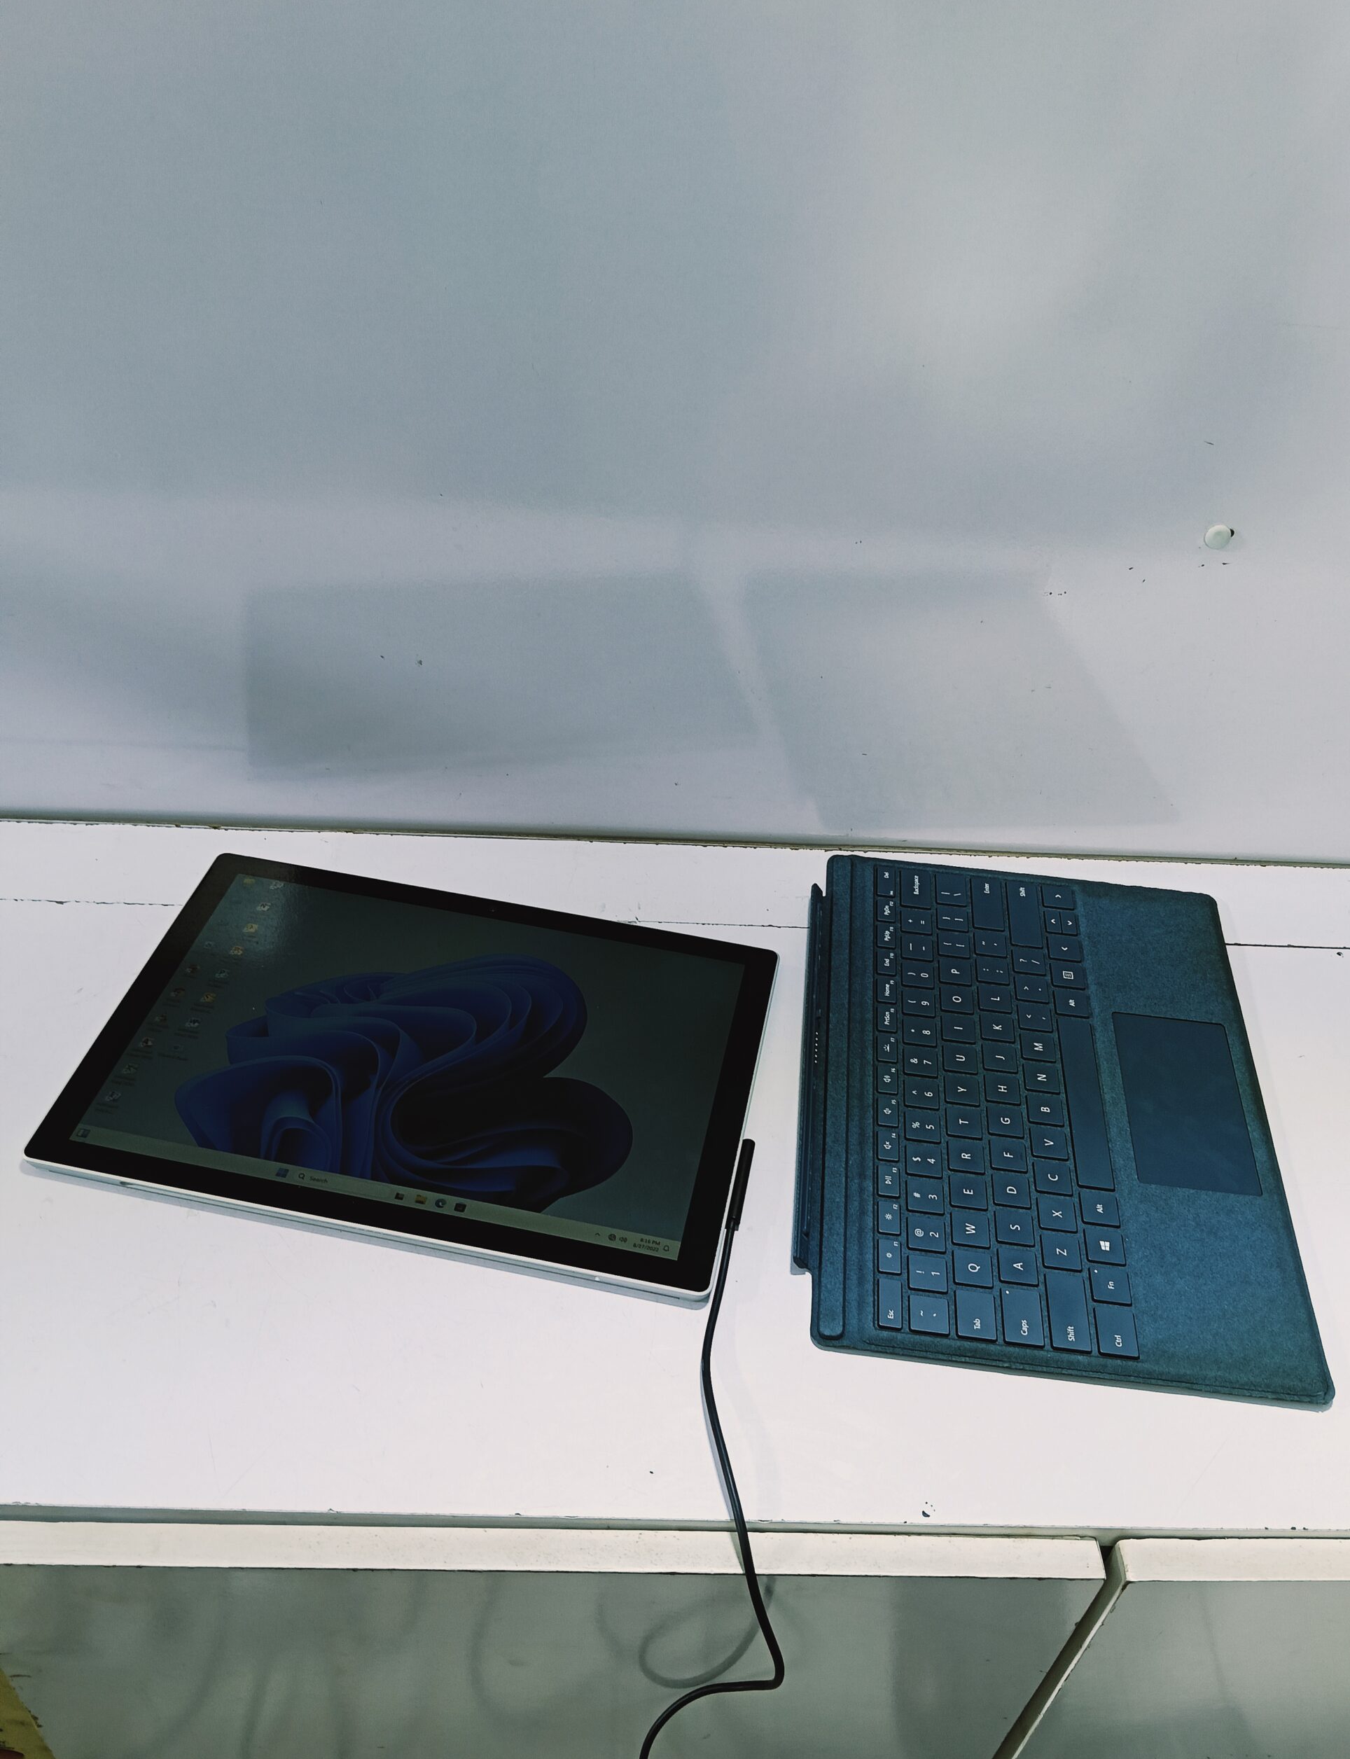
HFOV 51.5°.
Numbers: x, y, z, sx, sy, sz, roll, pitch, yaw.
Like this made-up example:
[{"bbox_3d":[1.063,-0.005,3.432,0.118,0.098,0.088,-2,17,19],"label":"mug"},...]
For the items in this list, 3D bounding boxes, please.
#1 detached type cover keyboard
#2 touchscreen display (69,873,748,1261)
[{"bbox_3d":[0.165,0.097,0.651,0.212,0.006,0.295,6,42,3],"label":"detached type cover keyboard"},{"bbox_3d":[-0.110,0.077,0.639,0.261,0.006,0.174,9,42,6],"label":"touchscreen display"}]

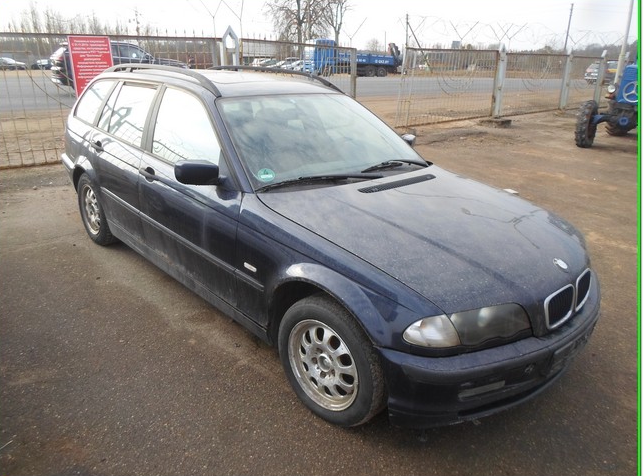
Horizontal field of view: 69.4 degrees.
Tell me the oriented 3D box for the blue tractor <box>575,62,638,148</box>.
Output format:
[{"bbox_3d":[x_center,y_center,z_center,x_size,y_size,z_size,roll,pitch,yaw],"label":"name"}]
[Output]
[{"bbox_3d":[6.837,-3.154,9.253,1.950,2.650,3.800,20,28,39],"label":"blue tractor"}]

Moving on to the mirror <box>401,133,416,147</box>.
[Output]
[{"bbox_3d":[0.645,-0.721,3.461,0.210,0.135,0.120,-17,29,-41],"label":"mirror"}]

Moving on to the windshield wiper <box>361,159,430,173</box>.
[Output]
[{"bbox_3d":[0.479,-0.463,2.942,0.600,0.070,0.100,-17,29,-41],"label":"windshield wiper"}]

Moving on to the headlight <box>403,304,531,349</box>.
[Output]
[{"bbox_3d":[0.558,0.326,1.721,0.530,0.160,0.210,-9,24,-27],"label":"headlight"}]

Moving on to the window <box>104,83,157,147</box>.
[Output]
[{"bbox_3d":[-1.295,-0.856,3.114,0.760,0.370,0.060,22,-1,41],"label":"window"}]

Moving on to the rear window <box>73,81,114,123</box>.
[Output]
[{"bbox_3d":[-1.719,-1.036,3.530,0.620,0.340,0.060,22,2,41],"label":"rear window"}]

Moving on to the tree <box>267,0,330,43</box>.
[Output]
[{"bbox_3d":[-2.721,-24.849,54.648,7.600,9.800,7.200,1,21,-3],"label":"tree"}]

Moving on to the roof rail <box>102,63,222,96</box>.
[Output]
[{"bbox_3d":[-1.143,-1.092,3.158,0.070,0.120,1.680,-17,29,-41],"label":"roof rail"}]

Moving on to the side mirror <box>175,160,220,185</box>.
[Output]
[{"bbox_3d":[-0.603,-0.316,2.273,0.220,0.140,0.120,-17,29,-41],"label":"side mirror"}]

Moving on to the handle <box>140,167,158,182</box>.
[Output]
[{"bbox_3d":[-1.040,-0.375,2.750,0.055,0.060,0.210,-17,29,-41],"label":"handle"}]

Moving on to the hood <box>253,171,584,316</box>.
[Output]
[{"bbox_3d":[0.659,-0.056,2.338,1.440,0.330,1.290,-17,35,-41],"label":"hood"}]

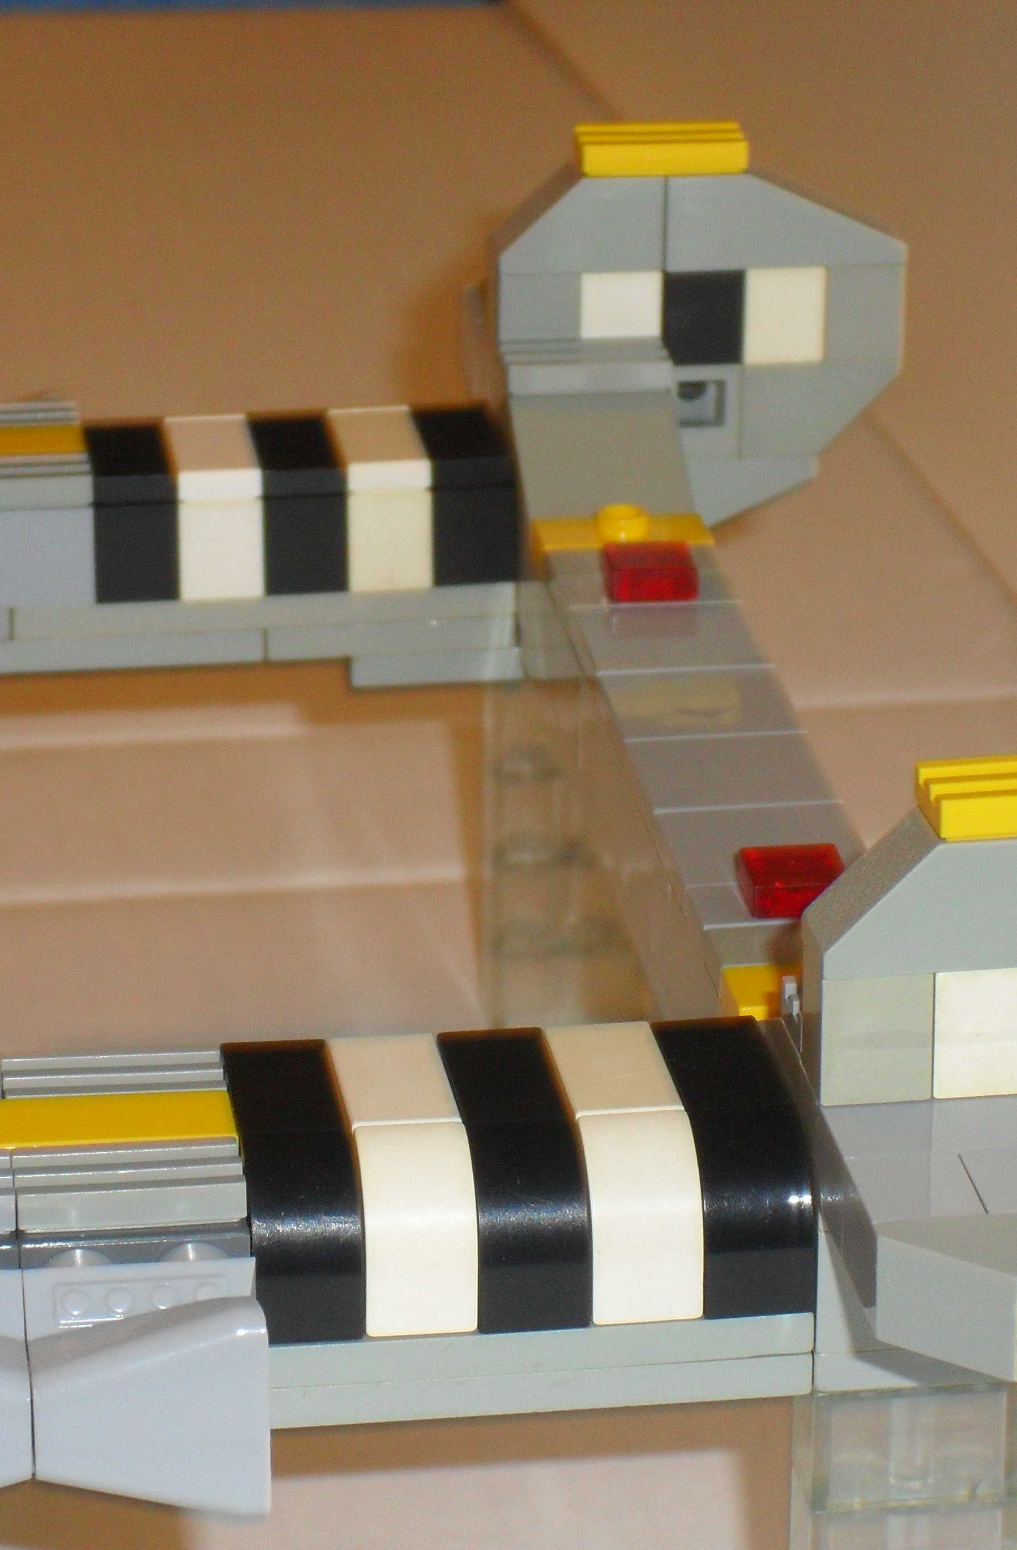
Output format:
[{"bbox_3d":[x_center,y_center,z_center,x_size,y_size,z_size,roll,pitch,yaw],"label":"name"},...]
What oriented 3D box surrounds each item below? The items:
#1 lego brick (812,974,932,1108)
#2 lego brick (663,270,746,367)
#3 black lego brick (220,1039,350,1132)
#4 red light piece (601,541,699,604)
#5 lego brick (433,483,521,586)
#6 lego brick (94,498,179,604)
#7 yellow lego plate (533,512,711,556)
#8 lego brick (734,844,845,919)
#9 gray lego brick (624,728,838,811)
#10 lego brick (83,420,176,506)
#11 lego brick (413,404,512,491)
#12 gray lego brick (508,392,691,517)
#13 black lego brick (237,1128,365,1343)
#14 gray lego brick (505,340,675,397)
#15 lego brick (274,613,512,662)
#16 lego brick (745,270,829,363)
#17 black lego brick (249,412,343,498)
[{"bbox_3d":[0.026,0.017,0.444,0.008,0.010,0.008,-4,21,-7],"label":"lego brick"},{"bbox_3d":[0.019,-0.046,0.614,0.008,0.010,0.008,-3,22,-8],"label":"lego brick"},{"bbox_3d":[-0.016,0.024,0.454,0.008,0.003,0.016,-3,22,-7],"label":"black lego brick"},{"bbox_3d":[0.013,-0.018,0.565,0.008,0.003,0.008,-3,22,-8],"label":"red light piece"},{"bbox_3d":[-0.004,-0.024,0.599,0.008,0.010,0.008,-3,21,-7],"label":"lego brick"},{"bbox_3d":[-0.035,-0.022,0.595,0.008,0.010,0.008,-3,22,-8],"label":"lego brick"},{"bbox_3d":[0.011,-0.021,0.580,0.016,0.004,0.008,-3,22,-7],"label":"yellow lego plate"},{"bbox_3d":[0.023,0.009,0.497,0.008,0.003,0.008,-3,22,-8],"label":"lego brick"},{"bbox_3d":[0.019,0.001,0.524,0.016,0.003,0.016,-3,22,-8],"label":"gray lego brick"},{"bbox_3d":[-0.036,-0.030,0.596,0.008,0.003,0.016,-3,22,-8],"label":"lego brick"},{"bbox_3d":[-0.004,-0.031,0.599,0.008,0.003,0.016,-3,21,-7],"label":"lego brick"},{"bbox_3d":[0.008,-0.030,0.594,0.016,0.010,0.024,-3,22,-8],"label":"gray lego brick"},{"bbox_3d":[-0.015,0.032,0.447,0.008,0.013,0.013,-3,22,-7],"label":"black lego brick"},{"bbox_3d":[0.007,-0.039,0.598,0.016,0.003,0.008,-2,21,-7],"label":"gray lego brick"},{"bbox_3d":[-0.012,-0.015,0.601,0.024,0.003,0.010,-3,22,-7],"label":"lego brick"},{"bbox_3d":[0.026,-0.046,0.615,0.008,0.010,0.008,-3,22,-8],"label":"lego brick"},{"bbox_3d":[-0.020,-0.030,0.597,0.008,0.003,0.016,-3,21,-7],"label":"black lego brick"}]

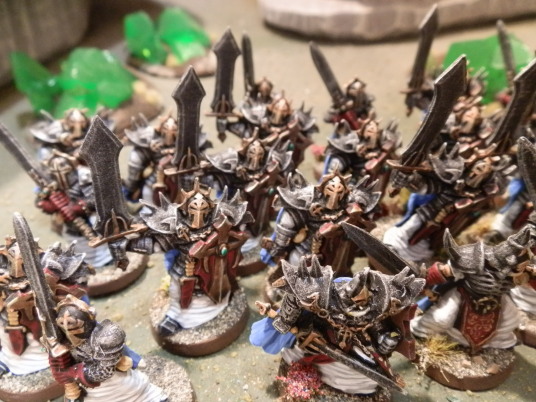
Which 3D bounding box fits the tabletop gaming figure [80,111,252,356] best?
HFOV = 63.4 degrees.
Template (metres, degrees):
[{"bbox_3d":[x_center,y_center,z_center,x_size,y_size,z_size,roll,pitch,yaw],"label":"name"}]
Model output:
[{"bbox_3d":[-0.025,0.007,0.113,0.043,0.066,0.032,-6,33,-4],"label":"tabletop gaming figure"}]

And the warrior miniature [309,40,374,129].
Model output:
[{"bbox_3d":[0.034,-0.035,0.178,0.035,0.061,0.032,3,33,10],"label":"warrior miniature"}]

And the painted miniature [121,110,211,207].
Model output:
[{"bbox_3d":[-0.037,-0.011,0.161,0.034,0.047,0.031,-6,33,-5],"label":"painted miniature"}]

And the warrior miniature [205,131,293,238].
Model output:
[{"bbox_3d":[-0.005,-0.004,0.140,0.028,0.037,0.022,-5,33,-3],"label":"warrior miniature"}]

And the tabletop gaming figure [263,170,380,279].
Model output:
[{"bbox_3d":[0.015,0.009,0.124,0.033,0.047,0.031,-2,33,2],"label":"tabletop gaming figure"}]

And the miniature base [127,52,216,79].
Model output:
[{"bbox_3d":[-0.078,-0.121,0.372,0.080,0.008,0.076,-3,33,0],"label":"miniature base"}]

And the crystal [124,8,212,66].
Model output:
[{"bbox_3d":[-0.082,-0.137,0.356,0.070,0.042,0.034,-3,33,0],"label":"crystal"}]

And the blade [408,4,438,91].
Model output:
[{"bbox_3d":[0.061,-0.060,0.172,0.010,0.033,0.003,-14,38,-30],"label":"blade"}]

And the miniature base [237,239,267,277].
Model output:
[{"bbox_3d":[-0.011,0.015,0.156,0.030,0.005,0.030,-3,33,0],"label":"miniature base"}]

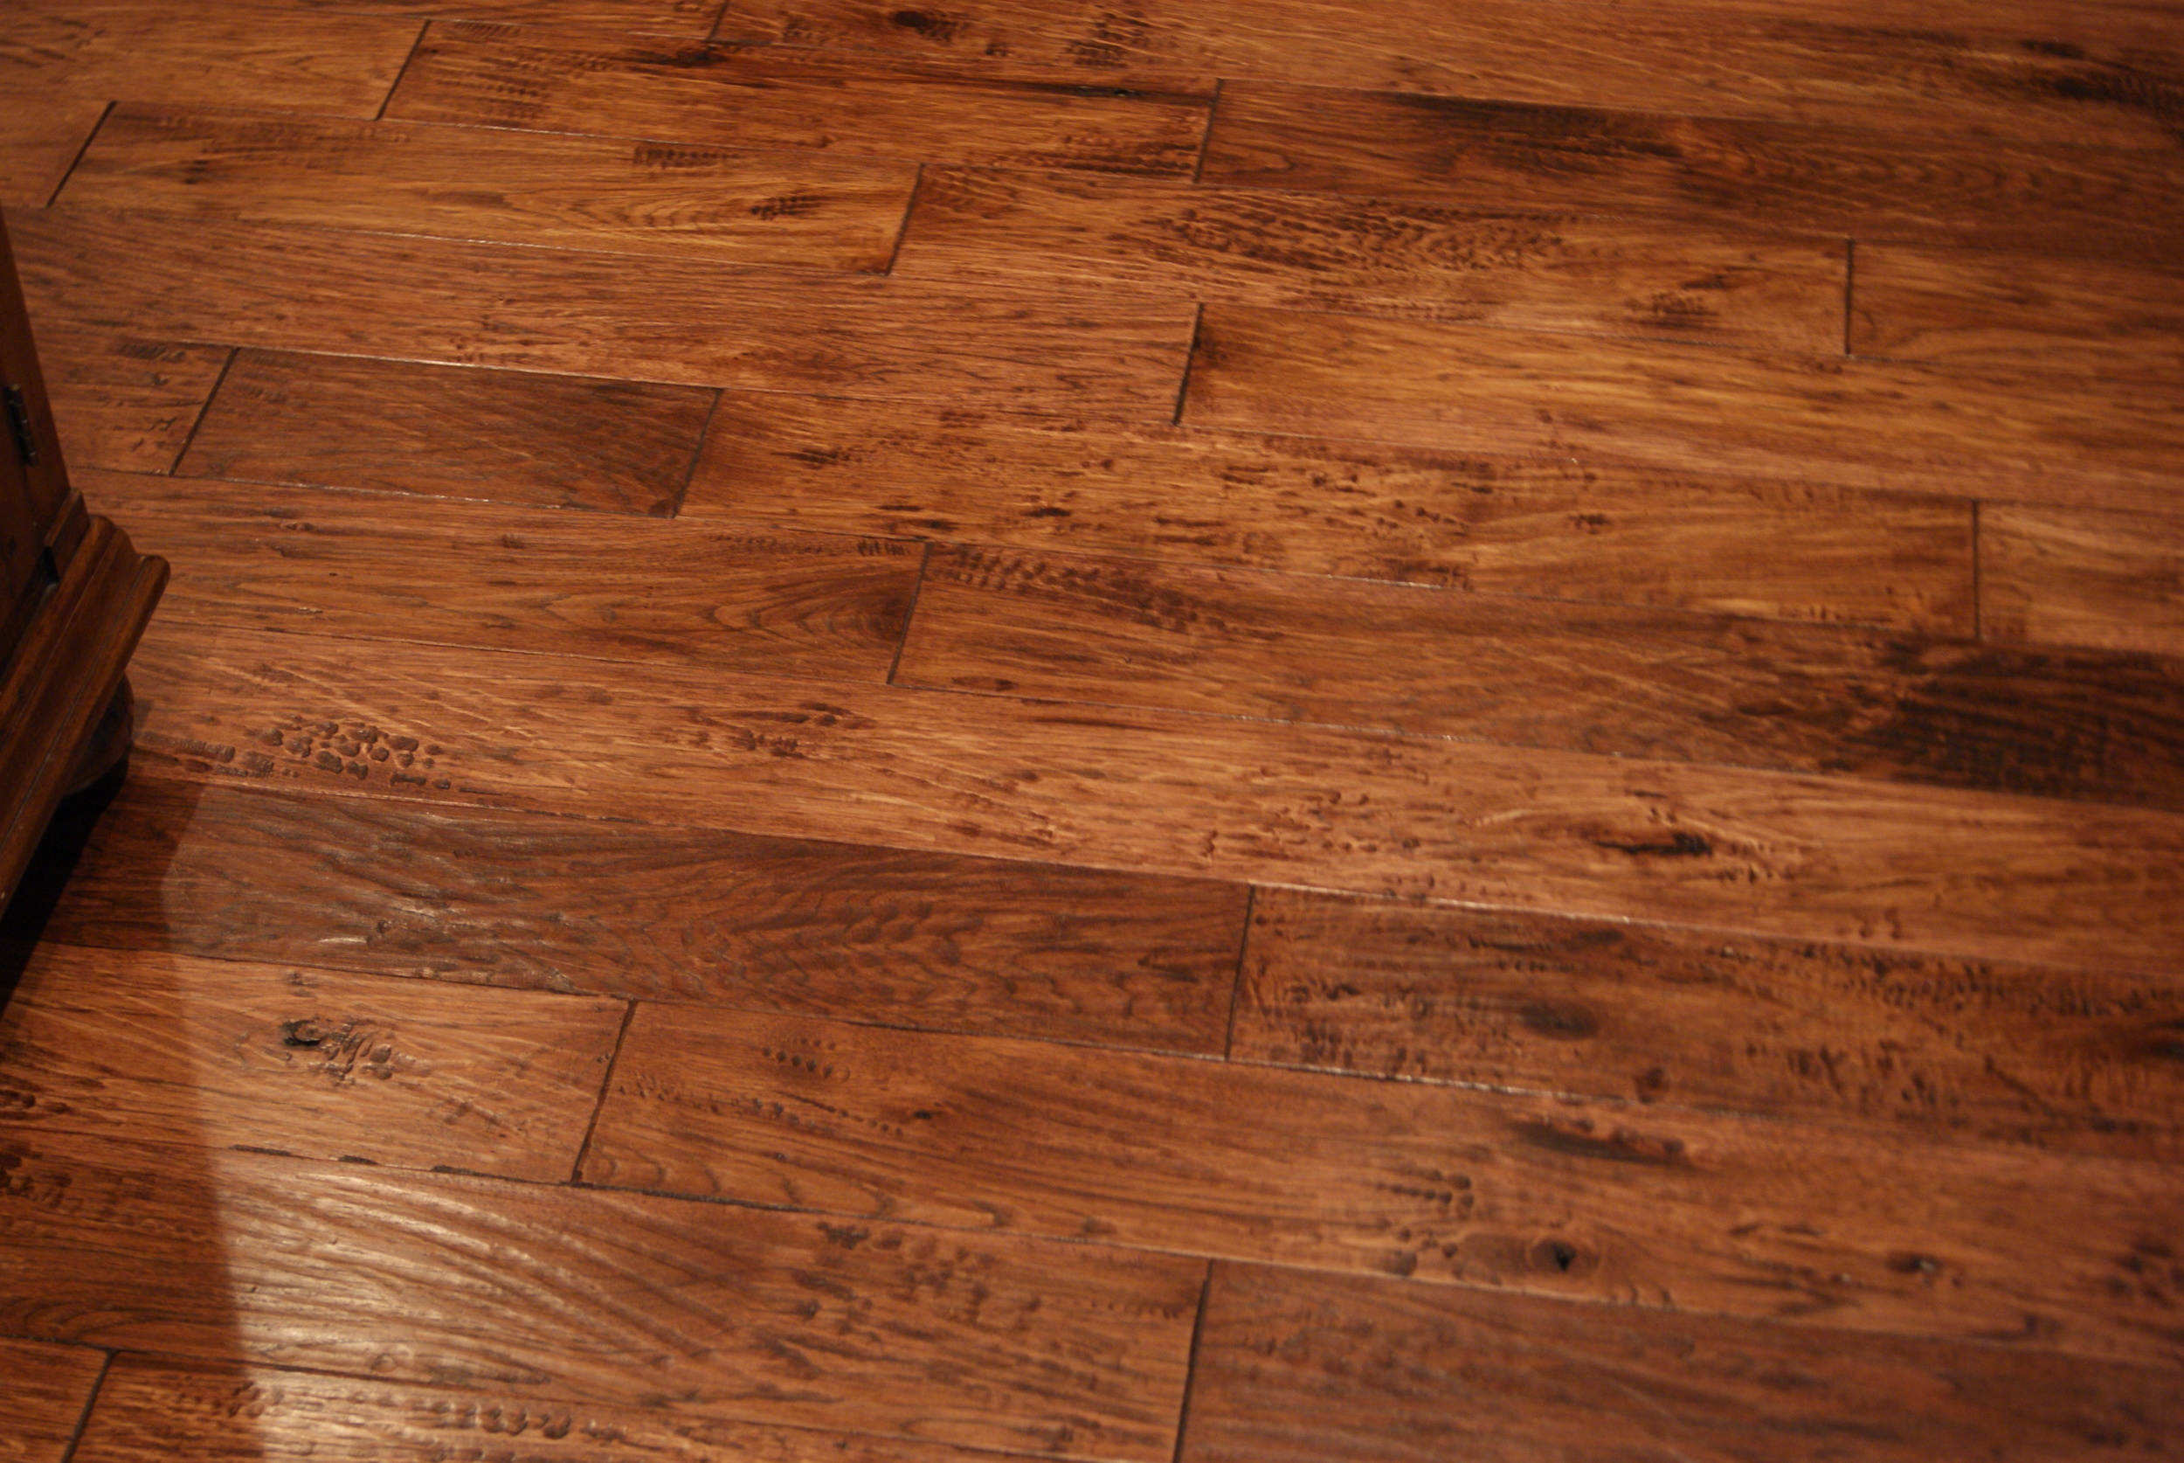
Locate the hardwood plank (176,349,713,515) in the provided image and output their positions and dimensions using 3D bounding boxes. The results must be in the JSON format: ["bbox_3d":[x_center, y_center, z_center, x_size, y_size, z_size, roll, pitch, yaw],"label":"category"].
[{"bbox_3d":[-0.396,-0.180,2.259,0.314,0.016,0.127,5,44,7],"label":"hardwood plank"}]

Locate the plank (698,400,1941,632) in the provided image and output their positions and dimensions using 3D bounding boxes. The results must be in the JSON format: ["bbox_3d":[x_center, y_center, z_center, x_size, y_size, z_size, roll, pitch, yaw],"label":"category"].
[{"bbox_3d":[0.140,-0.129,2.197,0.771,0.016,0.127,5,44,7],"label":"plank"}]

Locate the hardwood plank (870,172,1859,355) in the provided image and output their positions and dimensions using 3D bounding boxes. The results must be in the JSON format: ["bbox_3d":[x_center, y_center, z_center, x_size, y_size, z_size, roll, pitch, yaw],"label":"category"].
[{"bbox_3d":[0.182,-0.303,2.377,0.615,0.016,0.127,5,44,7],"label":"hardwood plank"}]

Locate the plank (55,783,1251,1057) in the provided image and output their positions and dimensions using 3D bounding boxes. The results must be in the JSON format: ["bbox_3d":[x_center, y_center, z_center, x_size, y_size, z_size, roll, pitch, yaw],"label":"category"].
[{"bbox_3d":[-0.268,0.099,1.967,0.702,0.016,0.127,5,44,7],"label":"plank"}]

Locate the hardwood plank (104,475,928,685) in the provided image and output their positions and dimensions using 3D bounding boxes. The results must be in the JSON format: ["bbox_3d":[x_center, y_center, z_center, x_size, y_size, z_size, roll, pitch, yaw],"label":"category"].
[{"bbox_3d":[-0.386,-0.090,2.165,0.566,0.016,0.127,5,44,7],"label":"hardwood plank"}]

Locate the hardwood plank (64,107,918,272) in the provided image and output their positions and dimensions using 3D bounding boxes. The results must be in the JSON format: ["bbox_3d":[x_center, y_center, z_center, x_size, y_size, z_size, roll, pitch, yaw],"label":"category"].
[{"bbox_3d":[-0.403,-0.359,2.445,0.568,0.016,0.127,5,44,7],"label":"hardwood plank"}]

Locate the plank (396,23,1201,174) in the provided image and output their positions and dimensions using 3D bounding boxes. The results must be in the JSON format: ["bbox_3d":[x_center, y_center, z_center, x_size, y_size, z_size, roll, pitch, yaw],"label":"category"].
[{"bbox_3d":[-0.200,-0.429,2.514,0.565,0.016,0.127,5,44,7],"label":"plank"}]

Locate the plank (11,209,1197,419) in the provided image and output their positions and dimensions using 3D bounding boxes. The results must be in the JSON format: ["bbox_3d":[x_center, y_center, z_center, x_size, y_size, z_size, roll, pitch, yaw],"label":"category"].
[{"bbox_3d":[-0.365,-0.267,2.348,0.862,0.016,0.127,5,44,7],"label":"plank"}]

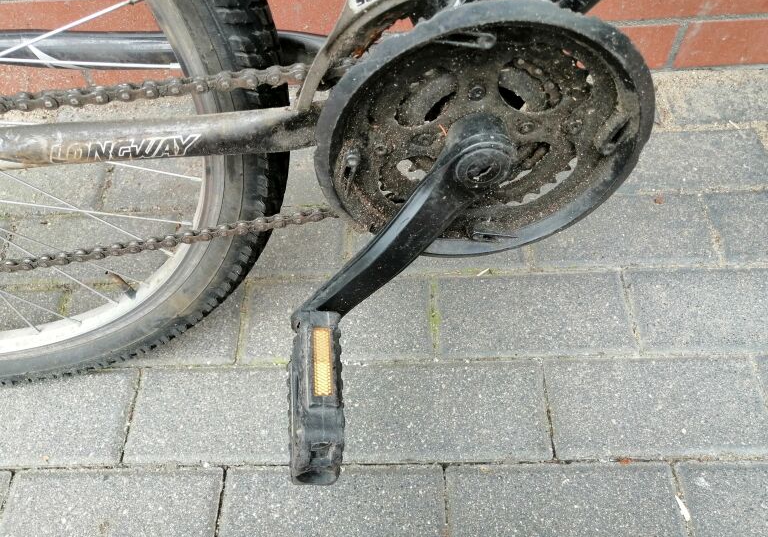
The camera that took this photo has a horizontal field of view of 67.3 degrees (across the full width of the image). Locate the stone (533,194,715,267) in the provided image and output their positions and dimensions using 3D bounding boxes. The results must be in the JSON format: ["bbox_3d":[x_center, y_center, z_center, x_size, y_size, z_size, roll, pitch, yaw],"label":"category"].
[{"bbox_3d":[0.261,-0.025,0.669,0.197,0.066,0.097,-2,58,3],"label":"stone"}]

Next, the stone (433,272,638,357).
[{"bbox_3d":[0.153,0.063,0.622,0.197,0.066,0.097,-2,58,3],"label":"stone"}]

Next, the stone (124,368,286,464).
[{"bbox_3d":[-0.143,0.157,0.583,0.197,0.066,0.097,-2,58,3],"label":"stone"}]

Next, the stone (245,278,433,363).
[{"bbox_3d":[-0.047,0.069,0.631,0.197,0.066,0.097,-2,58,3],"label":"stone"}]

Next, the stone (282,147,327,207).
[{"bbox_3d":[-0.043,-0.101,0.735,0.197,0.066,0.097,-2,58,3],"label":"stone"}]

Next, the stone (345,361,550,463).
[{"bbox_3d":[0.056,0.151,0.574,0.197,0.066,0.097,-2,58,3],"label":"stone"}]

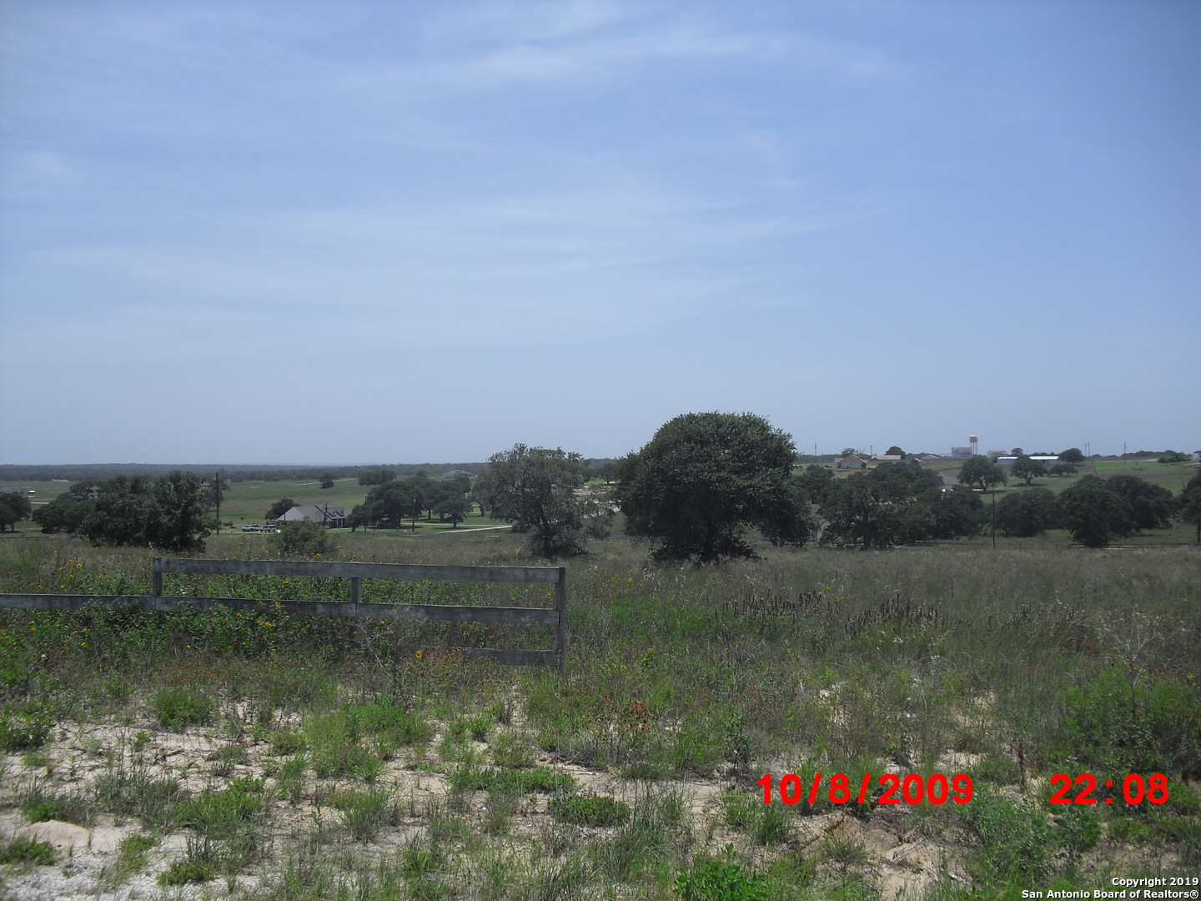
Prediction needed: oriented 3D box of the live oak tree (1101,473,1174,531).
[{"bbox_3d":[86.010,8.410,200.000,12.020,9.160,11.420,0,0,0],"label":"live oak tree"}]

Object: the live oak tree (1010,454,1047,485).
[{"bbox_3d":[113.160,5.080,330.000,9.920,8.430,9.920,0,0,0],"label":"live oak tree"}]

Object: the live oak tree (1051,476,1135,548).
[{"bbox_3d":[67.040,8.360,170.000,11.110,9.960,10.550,0,0,0],"label":"live oak tree"}]

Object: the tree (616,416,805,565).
[{"bbox_3d":[4.790,1.620,54.000,8.480,6.530,8.050,0,0,0],"label":"tree"}]

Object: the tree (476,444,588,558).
[{"bbox_3d":[-3.180,2.350,58.000,5.180,5.360,4.930,0,0,0],"label":"tree"}]

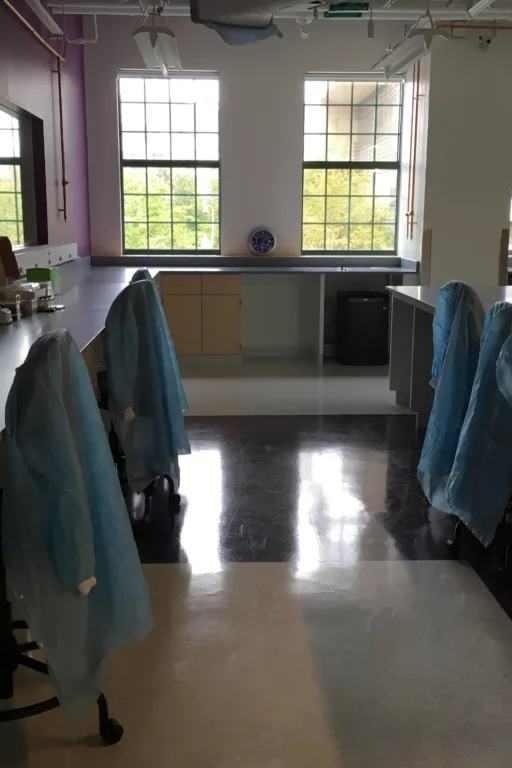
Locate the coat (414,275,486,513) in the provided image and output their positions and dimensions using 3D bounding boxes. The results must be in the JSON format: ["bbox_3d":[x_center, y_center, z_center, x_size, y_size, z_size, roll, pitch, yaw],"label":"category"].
[{"bbox_3d":[0.949,0.043,3.947,0.370,1.020,0.440,0,11,-3],"label":"coat"}]

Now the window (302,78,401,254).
[{"bbox_3d":[1.034,-2.325,9.232,1.060,1.854,0.120,0,11,-3],"label":"window"}]

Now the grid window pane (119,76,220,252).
[{"bbox_3d":[-0.907,-2.316,9.145,1.057,1.852,0.120,0,11,-3],"label":"grid window pane"}]

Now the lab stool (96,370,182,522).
[{"bbox_3d":[-0.696,0.069,4.266,0.620,1.080,0.600,0,11,-3],"label":"lab stool"}]

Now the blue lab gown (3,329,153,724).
[{"bbox_3d":[-0.472,0.359,2.334,0.360,1.030,0.460,0,11,-3],"label":"blue lab gown"}]

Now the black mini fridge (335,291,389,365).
[{"bbox_3d":[1.084,-0.571,8.693,0.445,0.680,0.470,0,11,-3],"label":"black mini fridge"}]

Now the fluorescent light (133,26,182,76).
[{"bbox_3d":[-0.666,-2.293,5.989,0.260,0.135,1.250,0,11,-3],"label":"fluorescent light"}]

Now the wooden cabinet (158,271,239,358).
[{"bbox_3d":[-0.548,-0.729,8.695,0.770,0.820,0.600,0,11,-3],"label":"wooden cabinet"}]

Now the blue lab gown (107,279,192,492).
[{"bbox_3d":[-0.522,-0.001,4.136,0.380,1.000,0.440,0,11,-3],"label":"blue lab gown"}]

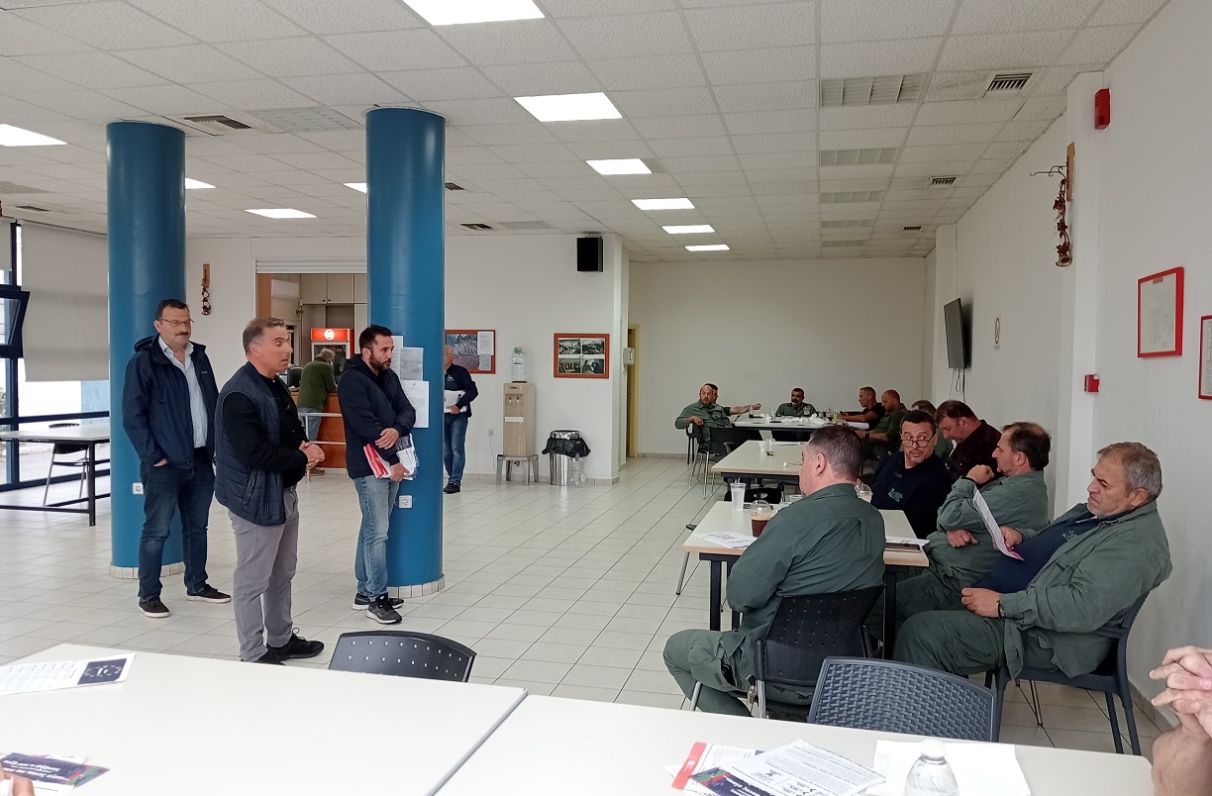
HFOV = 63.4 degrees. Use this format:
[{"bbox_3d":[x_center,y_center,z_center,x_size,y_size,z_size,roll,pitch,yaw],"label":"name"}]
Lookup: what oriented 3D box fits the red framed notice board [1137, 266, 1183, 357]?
[{"bbox_3d":[2.405,-0.357,4.263,0.025,0.360,0.520,1,2,12],"label":"red framed notice board"}]

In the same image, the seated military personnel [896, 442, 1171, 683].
[{"bbox_3d":[1.420,0.760,3.470,0.960,1.200,0.620,1,2,10],"label":"seated military personnel"}]

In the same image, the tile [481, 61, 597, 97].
[{"bbox_3d":[-0.347,-1.810,5.549,0.600,0.025,0.600,1,2,12],"label":"tile"}]

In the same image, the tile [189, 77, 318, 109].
[{"bbox_3d":[-2.119,-1.835,5.941,0.600,0.025,0.600,1,2,12],"label":"tile"}]

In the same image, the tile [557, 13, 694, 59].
[{"bbox_3d":[0.106,-1.752,4.739,0.595,0.022,0.595,1,2,12],"label":"tile"}]

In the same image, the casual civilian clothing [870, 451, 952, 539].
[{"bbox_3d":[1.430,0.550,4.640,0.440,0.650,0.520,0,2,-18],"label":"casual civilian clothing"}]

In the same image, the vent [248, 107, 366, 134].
[{"bbox_3d":[-1.977,-1.832,6.444,0.600,0.030,0.600,1,2,12],"label":"vent"}]

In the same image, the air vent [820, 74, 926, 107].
[{"bbox_3d":[1.538,-1.783,5.668,0.600,0.030,0.600,1,2,12],"label":"air vent"}]

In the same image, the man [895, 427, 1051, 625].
[{"bbox_3d":[1.544,0.725,4.275,0.720,1.210,0.560,1,2,12],"label":"man"}]

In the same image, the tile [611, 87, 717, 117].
[{"bbox_3d":[0.366,-1.794,5.927,0.600,0.020,0.600,1,2,12],"label":"tile"}]

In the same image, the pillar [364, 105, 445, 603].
[{"bbox_3d":[-1.283,-0.284,6.316,0.500,3.046,0.500,1,2,12],"label":"pillar"}]

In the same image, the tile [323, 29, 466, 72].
[{"bbox_3d":[-1.064,-1.779,5.014,0.600,0.020,0.600,1,2,12],"label":"tile"}]

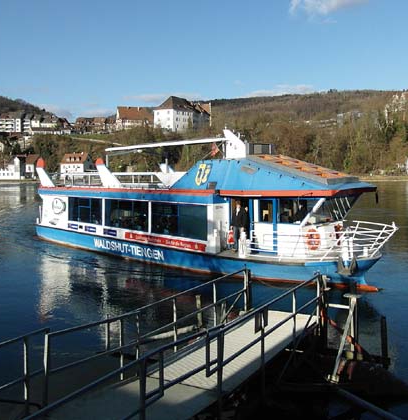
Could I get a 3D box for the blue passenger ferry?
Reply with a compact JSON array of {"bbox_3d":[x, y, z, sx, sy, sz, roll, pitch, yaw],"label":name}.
[{"bbox_3d":[-1.511,-0.610,20.417,20.000,5.300,4.250,4,6,45],"label":"blue passenger ferry"}]

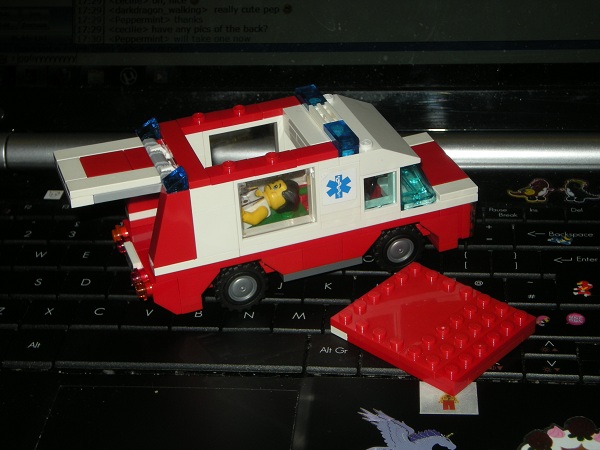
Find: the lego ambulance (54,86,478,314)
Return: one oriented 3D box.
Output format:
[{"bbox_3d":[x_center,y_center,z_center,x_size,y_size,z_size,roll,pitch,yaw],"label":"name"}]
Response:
[{"bbox_3d":[-0.012,-0.011,0.518,0.152,0.063,0.048,-13,33,-14],"label":"lego ambulance"}]

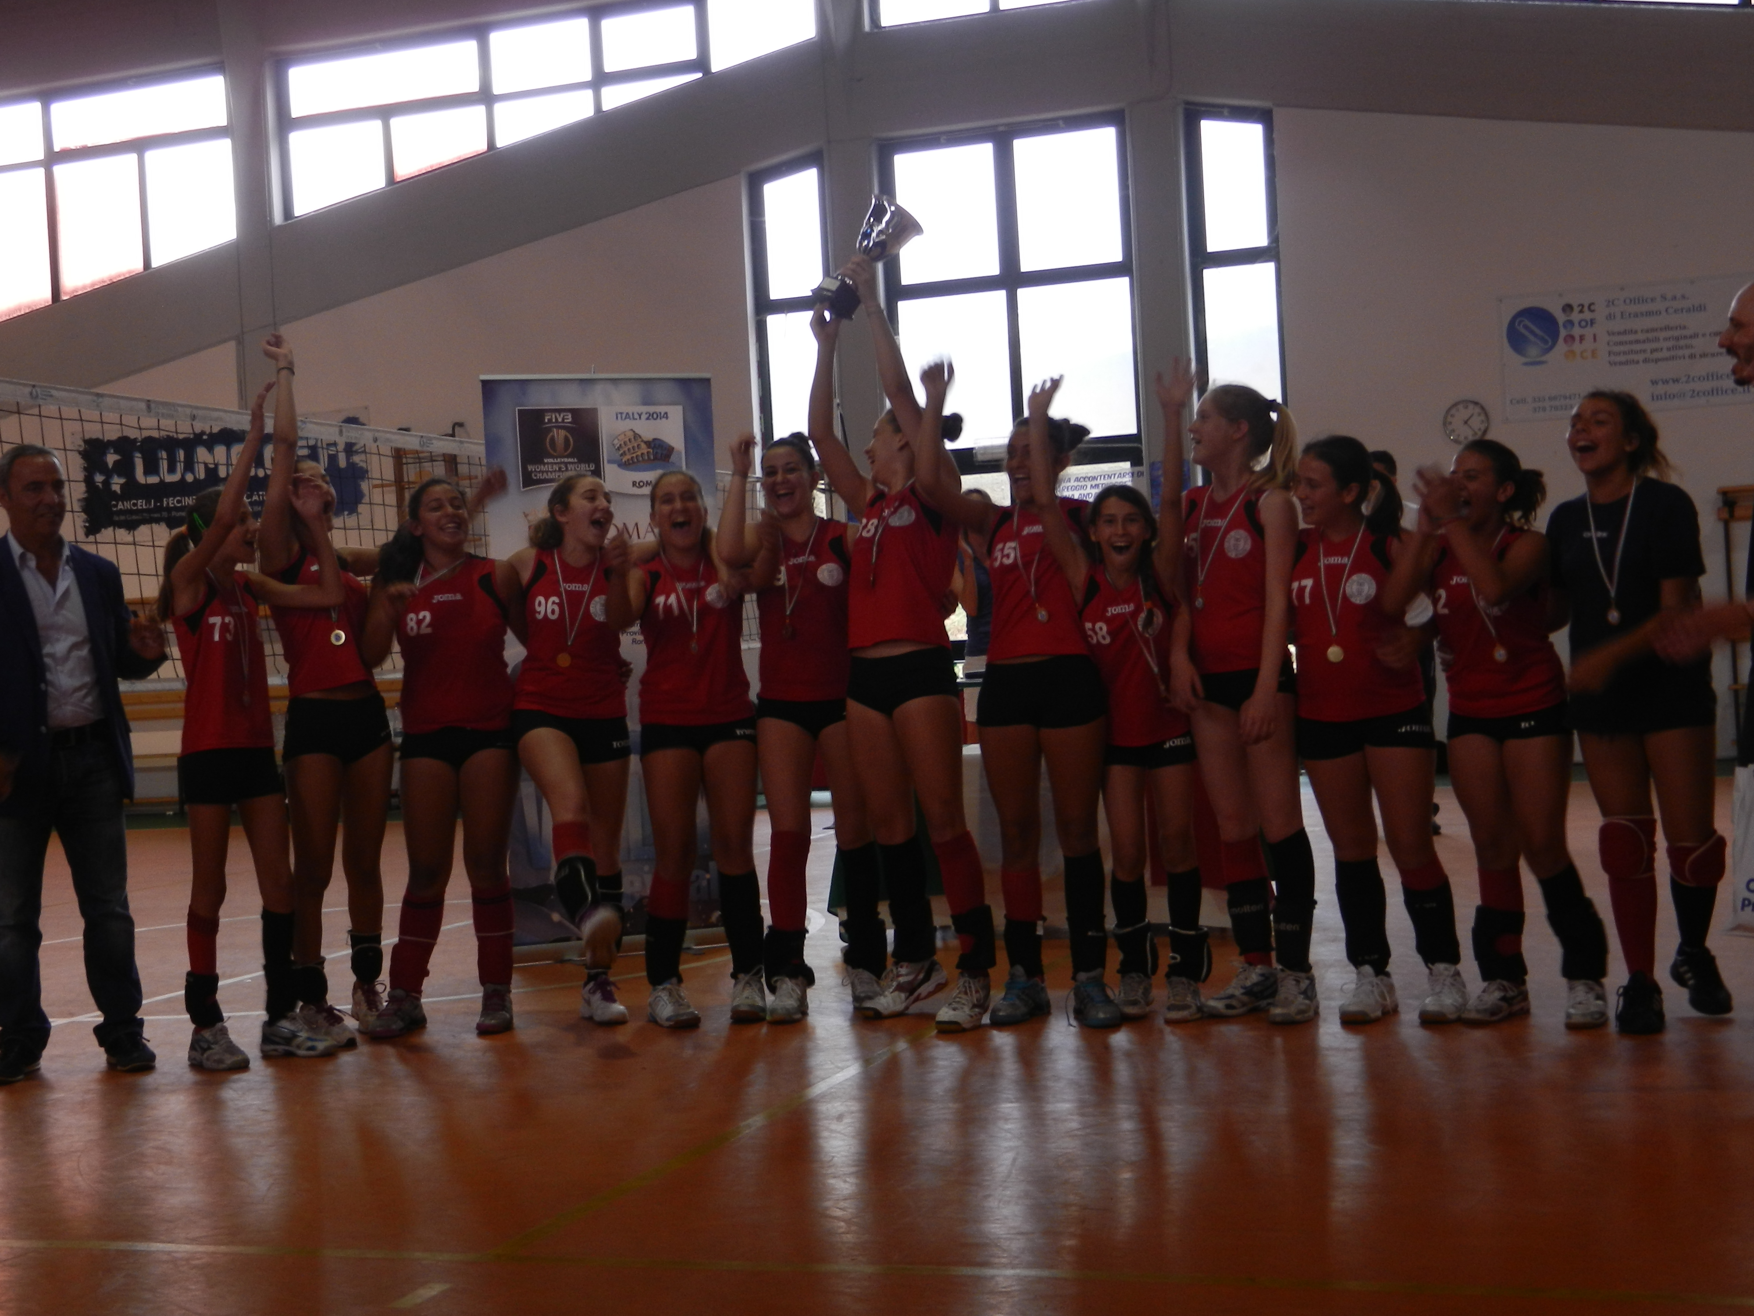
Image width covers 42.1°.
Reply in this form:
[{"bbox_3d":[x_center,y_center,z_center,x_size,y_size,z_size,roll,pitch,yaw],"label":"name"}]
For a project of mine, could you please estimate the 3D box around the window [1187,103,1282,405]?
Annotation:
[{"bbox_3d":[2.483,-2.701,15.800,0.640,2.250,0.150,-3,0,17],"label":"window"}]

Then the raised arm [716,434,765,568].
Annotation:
[{"bbox_3d":[-0.404,-0.465,6.750,0.140,0.390,0.200,-3,0,0],"label":"raised arm"}]

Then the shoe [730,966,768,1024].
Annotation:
[{"bbox_3d":[-0.380,0.998,6.772,0.105,0.125,0.270,-3,1,3],"label":"shoe"}]

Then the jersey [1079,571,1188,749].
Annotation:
[{"bbox_3d":[0.718,0.004,6.371,0.285,0.485,0.210,-6,0,9],"label":"jersey"}]

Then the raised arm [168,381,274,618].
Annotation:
[{"bbox_3d":[-1.795,-0.462,6.320,0.130,0.660,0.140,23,0,0],"label":"raised arm"}]

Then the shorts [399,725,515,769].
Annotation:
[{"bbox_3d":[-1.255,0.244,6.811,0.345,0.190,0.250,-3,1,-7],"label":"shorts"}]

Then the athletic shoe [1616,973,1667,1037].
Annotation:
[{"bbox_3d":[2.016,0.907,6.016,0.108,0.120,0.265,-3,0,24],"label":"athletic shoe"}]

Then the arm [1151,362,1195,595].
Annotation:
[{"bbox_3d":[0.833,-0.502,6.405,0.115,0.635,0.130,-3,1,7],"label":"arm"}]

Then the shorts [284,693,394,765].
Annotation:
[{"bbox_3d":[-1.615,0.209,6.820,0.320,0.210,0.240,-3,1,-22],"label":"shorts"}]

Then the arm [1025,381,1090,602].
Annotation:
[{"bbox_3d":[0.511,-0.484,6.415,0.170,0.600,0.150,-3,1,4],"label":"arm"}]

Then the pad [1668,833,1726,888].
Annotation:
[{"bbox_3d":[2.032,0.502,5.650,0.130,0.140,0.140,-3,0,-35],"label":"pad"}]

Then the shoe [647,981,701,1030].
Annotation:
[{"bbox_3d":[-0.595,0.998,6.652,0.100,0.120,0.270,-4,1,-22],"label":"shoe"}]

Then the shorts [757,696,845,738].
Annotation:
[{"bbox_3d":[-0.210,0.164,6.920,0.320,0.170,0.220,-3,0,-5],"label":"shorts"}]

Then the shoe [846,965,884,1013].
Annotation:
[{"bbox_3d":[-0.046,0.967,6.740,0.105,0.125,0.270,-3,1,-8],"label":"shoe"}]

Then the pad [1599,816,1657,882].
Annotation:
[{"bbox_3d":[1.918,0.488,5.820,0.135,0.165,0.145,-2,1,42],"label":"pad"}]

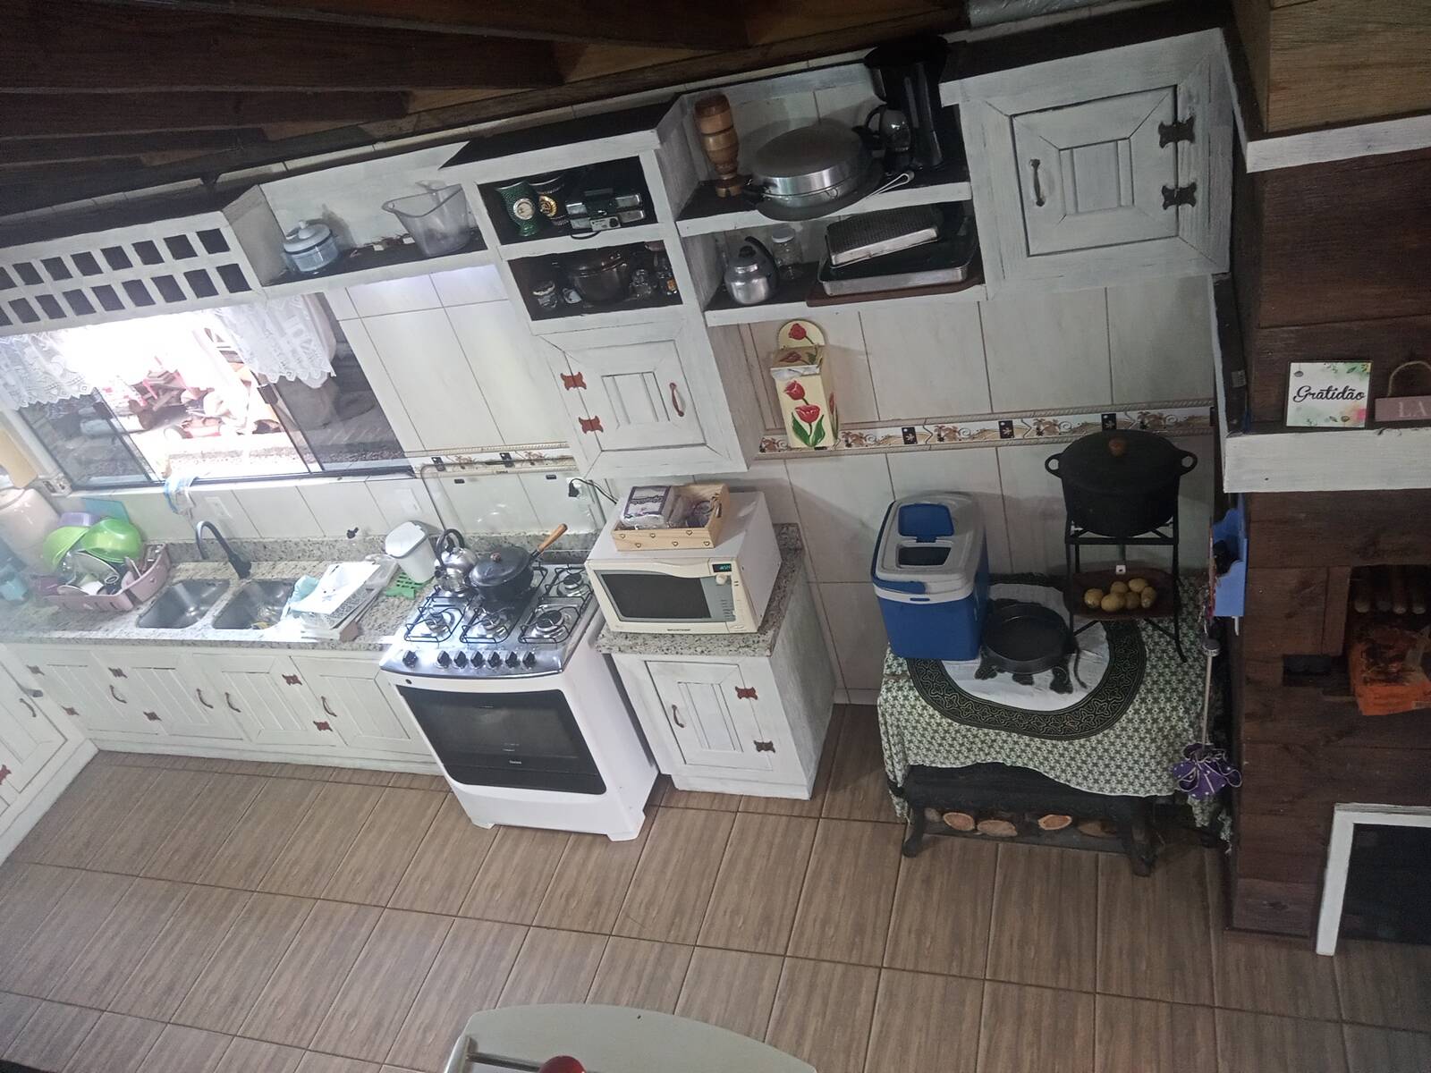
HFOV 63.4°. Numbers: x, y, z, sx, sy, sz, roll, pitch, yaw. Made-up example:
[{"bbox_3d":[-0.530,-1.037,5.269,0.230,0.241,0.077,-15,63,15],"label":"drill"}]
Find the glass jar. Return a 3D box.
[{"bbox_3d":[0.211,-0.834,3.408,0.082,0.134,0.082,-12,36,9],"label":"glass jar"}]

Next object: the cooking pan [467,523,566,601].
[{"bbox_3d":[-0.693,0.091,4.182,0.385,0.175,0.230,-19,35,0],"label":"cooking pan"}]

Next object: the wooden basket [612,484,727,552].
[{"bbox_3d":[-0.144,-0.069,3.967,0.360,0.098,0.250,-1,39,22],"label":"wooden basket"}]

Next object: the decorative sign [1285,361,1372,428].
[{"bbox_3d":[1.264,-0.292,2.387,0.148,0.146,0.012,5,30,27],"label":"decorative sign"}]

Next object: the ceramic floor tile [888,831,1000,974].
[{"bbox_3d":[0.754,1.185,3.793,0.316,0.010,0.554,-1,39,22],"label":"ceramic floor tile"}]

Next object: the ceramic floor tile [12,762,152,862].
[{"bbox_3d":[-2.850,1.301,5.367,0.326,0.010,0.570,-1,39,22],"label":"ceramic floor tile"}]

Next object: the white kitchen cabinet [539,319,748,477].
[{"bbox_3d":[-0.204,-0.496,3.771,0.589,0.553,0.240,-1,39,22],"label":"white kitchen cabinet"}]

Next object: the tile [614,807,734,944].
[{"bbox_3d":[-0.133,1.208,4.160,0.316,0.010,0.554,-1,39,22],"label":"tile"}]

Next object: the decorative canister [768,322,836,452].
[{"bbox_3d":[0.283,-0.468,3.625,0.150,0.430,0.100,-2,39,22],"label":"decorative canister"}]

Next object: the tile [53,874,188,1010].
[{"bbox_3d":[-2.359,1.615,4.615,0.316,0.010,0.554,-1,39,22],"label":"tile"}]

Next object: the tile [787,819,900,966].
[{"bbox_3d":[0.482,1.251,4.111,0.332,0.010,0.582,-1,39,22],"label":"tile"}]

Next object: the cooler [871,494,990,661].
[{"bbox_3d":[0.725,0.138,3.826,0.295,0.385,0.403,-1,39,22],"label":"cooler"}]

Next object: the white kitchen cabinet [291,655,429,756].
[{"bbox_3d":[-1.340,0.545,4.859,0.490,0.565,0.475,-2,39,22],"label":"white kitchen cabinet"}]

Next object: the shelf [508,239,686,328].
[{"bbox_3d":[-0.315,-0.807,3.466,0.522,0.228,0.237,-2,39,22],"label":"shelf"}]

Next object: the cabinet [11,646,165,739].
[{"bbox_3d":[-2.875,0.586,5.599,0.540,0.620,0.475,-1,39,22],"label":"cabinet"}]

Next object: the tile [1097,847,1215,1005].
[{"bbox_3d":[1.346,1.168,3.552,0.320,0.010,0.559,-2,39,22],"label":"tile"}]

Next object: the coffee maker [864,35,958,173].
[{"bbox_3d":[0.513,-1.091,2.914,0.205,0.295,0.160,-6,37,17],"label":"coffee maker"}]

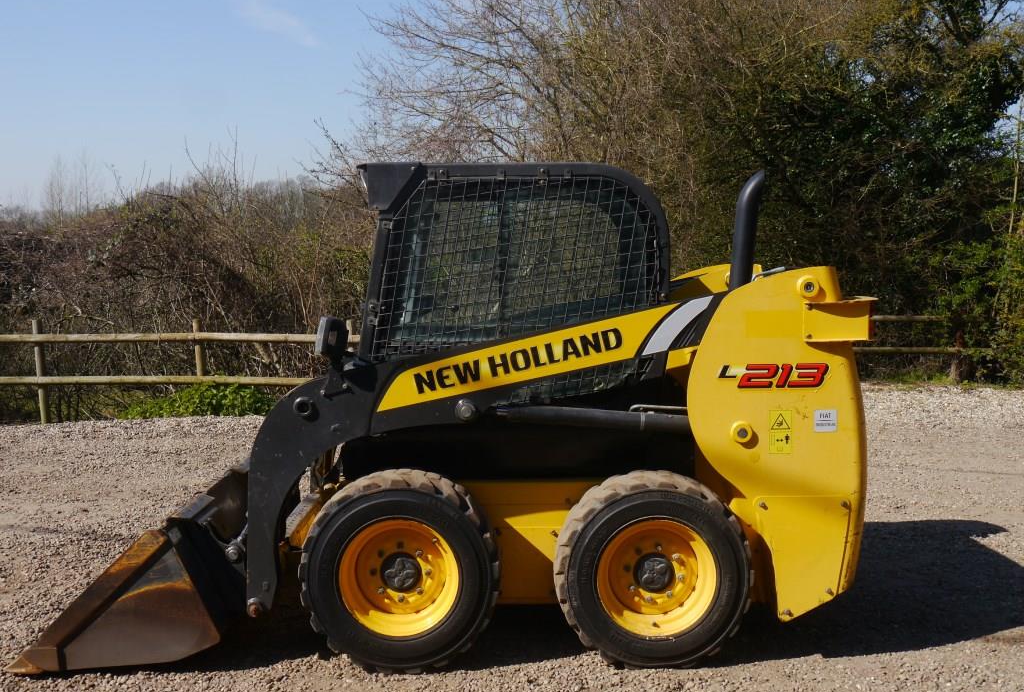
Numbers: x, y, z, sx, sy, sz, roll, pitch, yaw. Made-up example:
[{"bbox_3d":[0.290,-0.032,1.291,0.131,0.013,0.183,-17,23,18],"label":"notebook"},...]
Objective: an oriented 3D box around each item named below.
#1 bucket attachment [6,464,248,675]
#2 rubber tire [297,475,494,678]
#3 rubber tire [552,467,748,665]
[{"bbox_3d":[-1.481,0.869,4.668,0.840,0.575,1.460,0,5,-1],"label":"bucket attachment"},{"bbox_3d":[-0.424,0.853,4.080,0.755,0.755,0.250,0,5,-1],"label":"rubber tire"},{"bbox_3d":[0.538,0.852,4.095,0.750,0.745,0.250,0,5,-1],"label":"rubber tire"}]

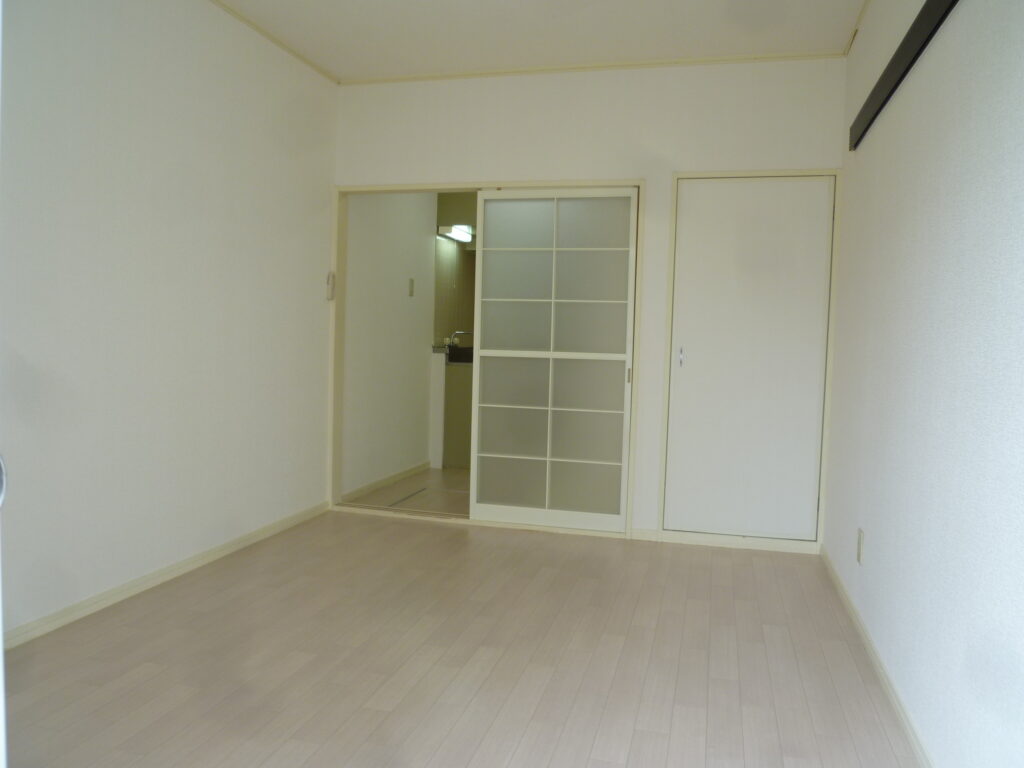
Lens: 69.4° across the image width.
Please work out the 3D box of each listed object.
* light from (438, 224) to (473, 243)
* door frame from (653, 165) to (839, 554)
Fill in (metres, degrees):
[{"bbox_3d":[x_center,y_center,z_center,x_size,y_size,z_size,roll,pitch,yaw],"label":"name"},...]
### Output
[{"bbox_3d":[-0.452,-1.197,5.931,0.117,0.065,0.452,2,3,14],"label":"light"},{"bbox_3d":[1.150,-0.108,3.633,0.771,1.835,0.100,2,3,14],"label":"door frame"}]

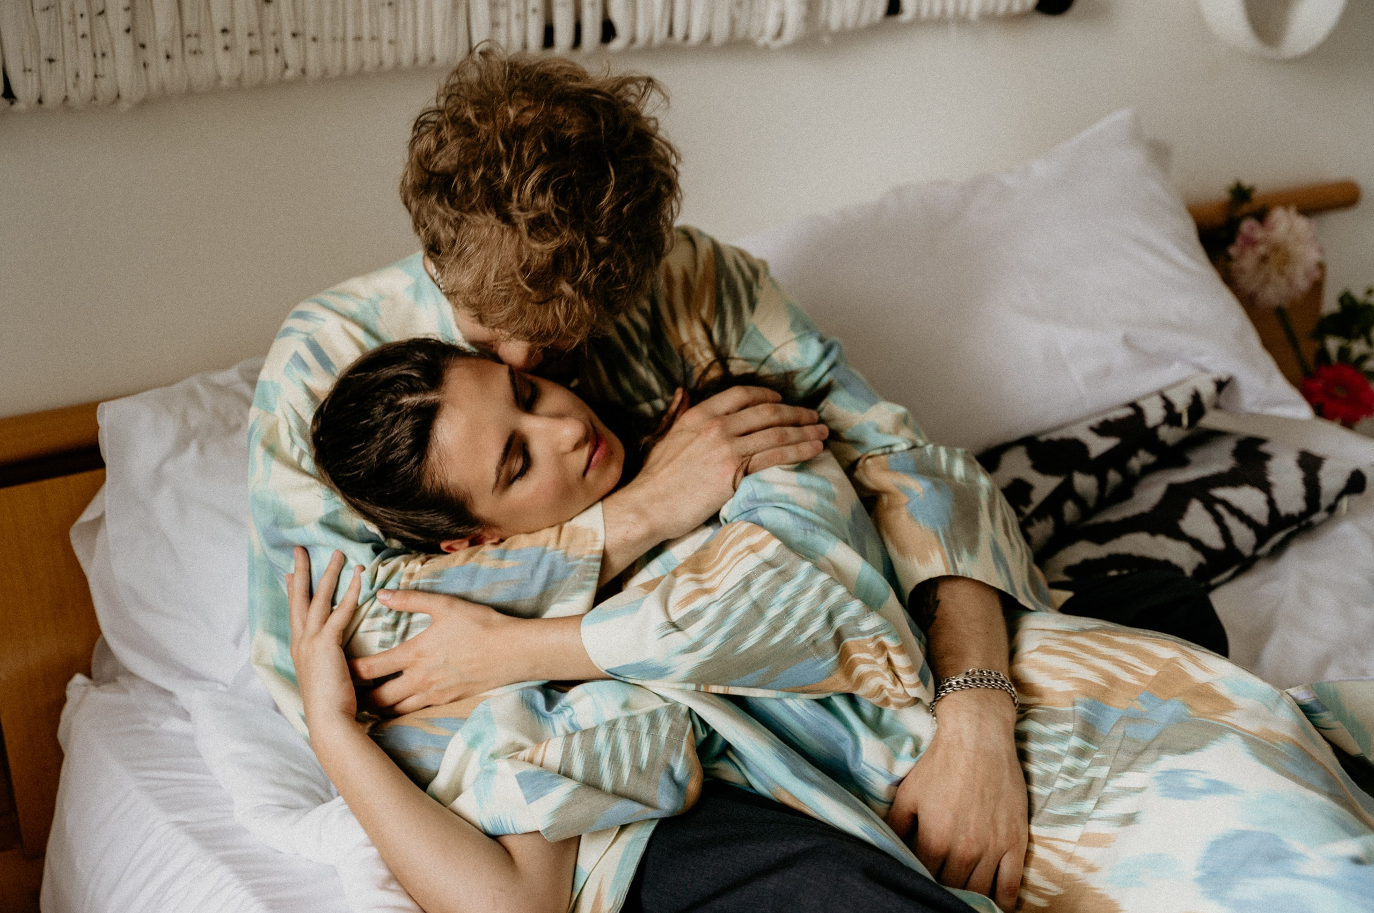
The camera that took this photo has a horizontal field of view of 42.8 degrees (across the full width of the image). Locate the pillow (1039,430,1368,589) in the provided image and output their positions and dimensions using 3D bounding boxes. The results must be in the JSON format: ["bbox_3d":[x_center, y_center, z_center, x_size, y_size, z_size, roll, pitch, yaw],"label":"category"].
[{"bbox_3d":[0.499,0.025,1.830,0.280,0.120,0.410,33,36,32],"label":"pillow"}]

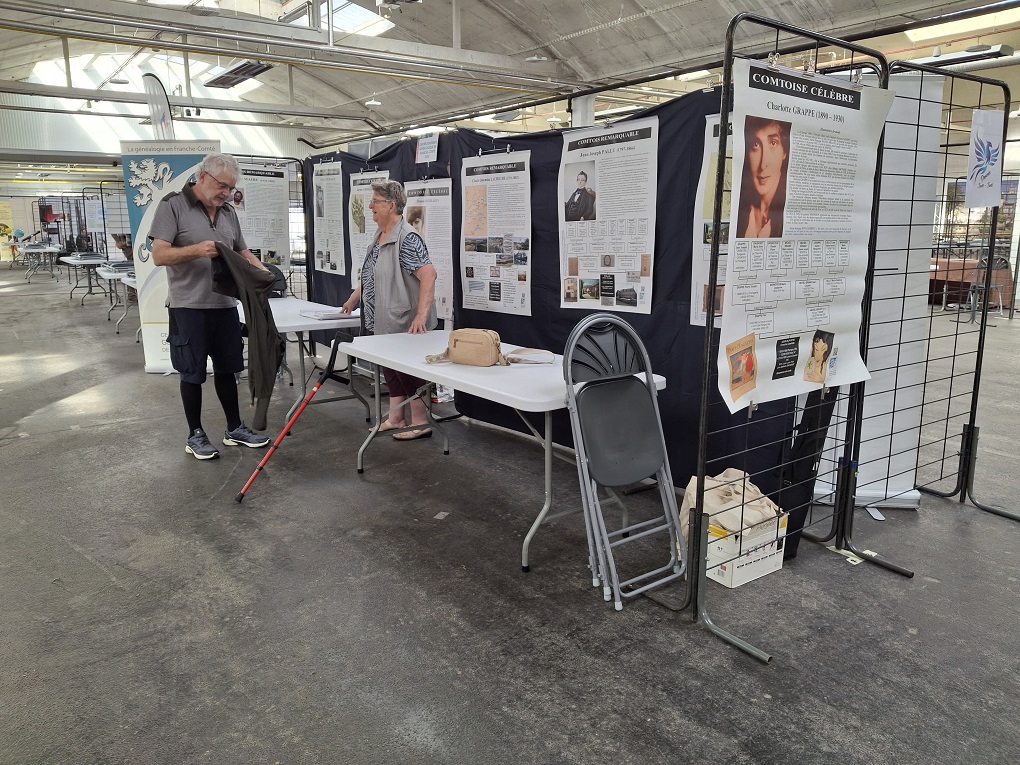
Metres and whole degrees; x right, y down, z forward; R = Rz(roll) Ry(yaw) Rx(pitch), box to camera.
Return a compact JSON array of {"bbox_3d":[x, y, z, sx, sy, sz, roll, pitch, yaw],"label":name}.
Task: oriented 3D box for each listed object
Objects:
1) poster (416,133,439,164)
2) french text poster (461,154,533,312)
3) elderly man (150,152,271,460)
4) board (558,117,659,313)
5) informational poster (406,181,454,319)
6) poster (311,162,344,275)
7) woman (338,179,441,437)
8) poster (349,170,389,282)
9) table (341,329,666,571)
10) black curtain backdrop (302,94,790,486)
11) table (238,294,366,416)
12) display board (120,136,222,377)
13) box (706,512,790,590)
[{"bbox_3d":[-0.598,-1.713,5.391,0.010,0.210,0.297,-8,15,-36],"label":"poster"},{"bbox_3d":[-0.097,-0.960,4.806,0.020,1.005,0.715,-9,15,-38],"label":"french text poster"},{"bbox_3d":[-1.762,-0.441,4.366,0.560,1.760,0.570,9,14,34],"label":"elderly man"},{"bbox_3d":[0.522,-0.897,4.069,0.030,1.000,0.710,-9,15,-37],"label":"board"},{"bbox_3d":[-0.618,-1.007,5.580,0.030,1.000,0.710,-9,15,-36],"label":"informational poster"},{"bbox_3d":[-1.704,-1.537,6.944,0.030,1.000,0.710,-9,15,-35],"label":"poster"},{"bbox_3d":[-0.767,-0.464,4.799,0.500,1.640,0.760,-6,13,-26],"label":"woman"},{"bbox_3d":[-1.197,-1.279,6.323,0.030,1.000,0.710,-9,15,-37],"label":"poster"},{"bbox_3d":[-0.177,0.239,3.720,0.740,0.745,1.840,-9,15,-36],"label":"table"},{"bbox_3d":[-0.368,-0.774,5.286,0.120,2.030,5.370,-8,15,-36],"label":"black curtain backdrop"},{"bbox_3d":[-1.688,-0.181,5.602,0.760,0.742,1.825,-8,15,-36],"label":"table"},{"bbox_3d":[-2.973,-1.098,6.661,0.855,2.080,0.150,0,12,-2],"label":"display board"},{"bbox_3d":[0.935,0.648,3.020,0.312,0.240,0.220,-8,14,-33],"label":"box"}]

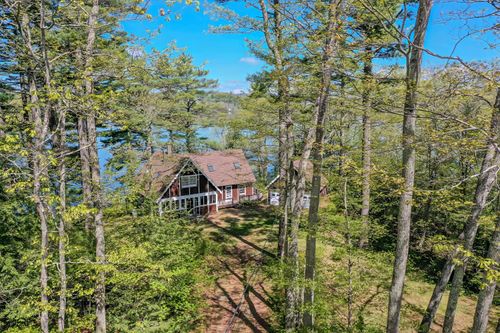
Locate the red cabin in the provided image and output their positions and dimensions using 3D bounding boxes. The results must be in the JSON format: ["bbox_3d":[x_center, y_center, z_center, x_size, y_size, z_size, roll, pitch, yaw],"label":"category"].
[{"bbox_3d":[-7.637,1.873,56.762,15.250,7.850,9.500,-6,12,-32],"label":"red cabin"}]

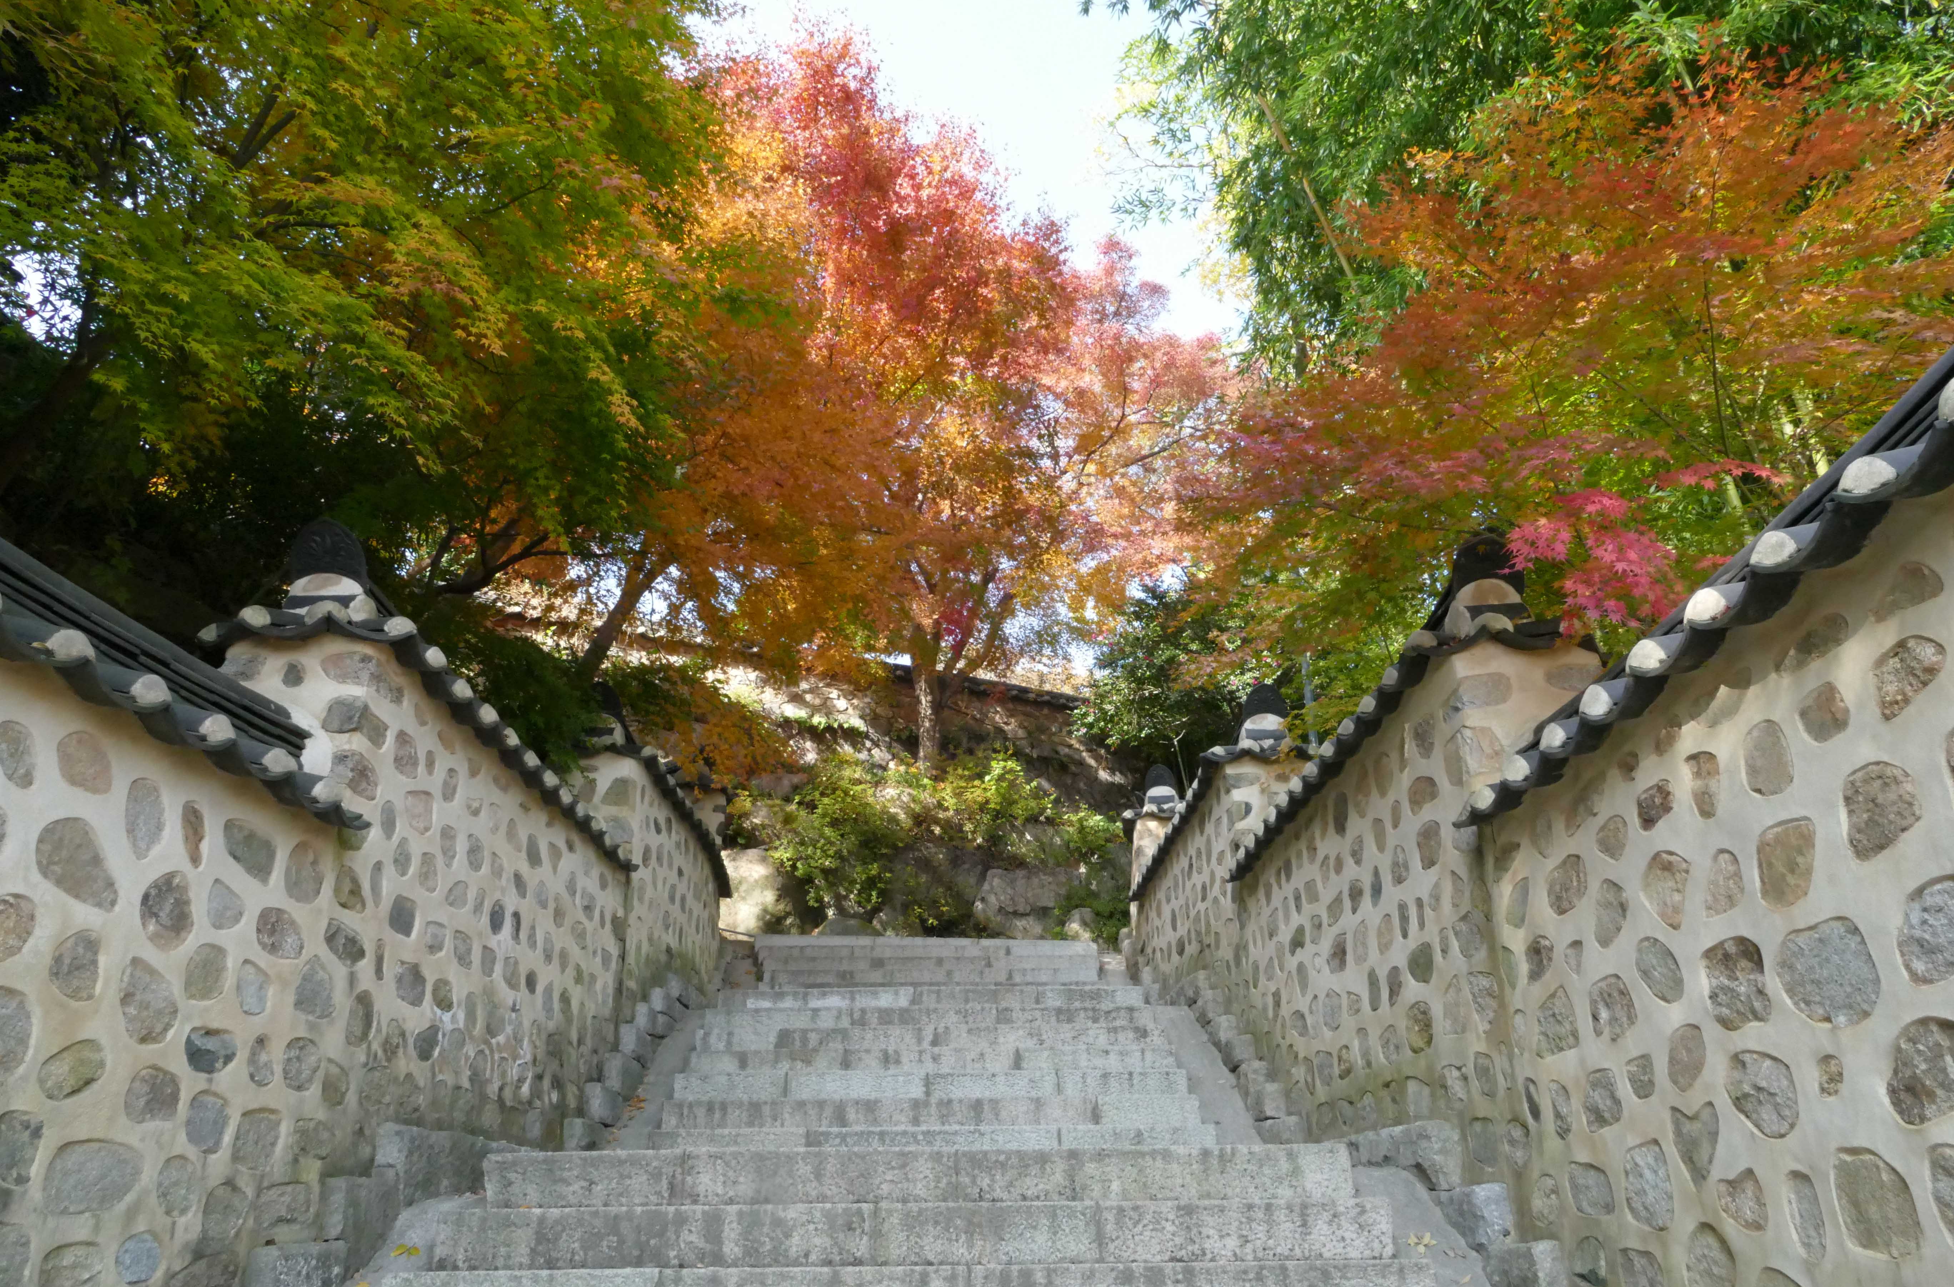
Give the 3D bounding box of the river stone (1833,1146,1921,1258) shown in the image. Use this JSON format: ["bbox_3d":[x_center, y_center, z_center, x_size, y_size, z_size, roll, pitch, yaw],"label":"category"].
[{"bbox_3d":[1.582,0.962,2.337,0.109,0.168,0.205,-1,-21,0],"label":"river stone"}]

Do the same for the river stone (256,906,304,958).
[{"bbox_3d":[-1.886,0.764,3.592,0.107,0.140,0.270,0,-23,-1],"label":"river stone"}]

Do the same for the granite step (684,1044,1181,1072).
[{"bbox_3d":[-0.252,2.466,7.909,2.823,0.155,0.370,0,-22,0],"label":"granite step"}]

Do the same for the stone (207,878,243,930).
[{"bbox_3d":[-1.897,0.657,3.373,0.090,0.118,0.167,-1,-21,0],"label":"stone"}]

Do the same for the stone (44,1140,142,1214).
[{"bbox_3d":[-2.013,1.207,3.067,0.104,0.148,0.316,-1,-23,3],"label":"stone"}]

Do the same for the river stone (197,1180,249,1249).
[{"bbox_3d":[-1.881,1.393,3.313,0.111,0.155,0.261,0,-23,-1],"label":"river stone"}]

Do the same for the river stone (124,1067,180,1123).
[{"bbox_3d":[-2.000,1.090,3.270,0.081,0.131,0.217,-1,-23,3],"label":"river stone"}]

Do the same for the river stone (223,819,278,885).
[{"bbox_3d":[-1.998,0.560,3.678,0.096,0.150,0.263,-1,-23,3],"label":"river stone"}]

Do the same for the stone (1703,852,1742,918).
[{"bbox_3d":[1.567,0.496,2.802,0.090,0.121,0.161,-1,-21,0],"label":"stone"}]

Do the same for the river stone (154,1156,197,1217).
[{"bbox_3d":[-1.868,1.244,3.108,0.089,0.133,0.196,0,-23,-1],"label":"river stone"}]

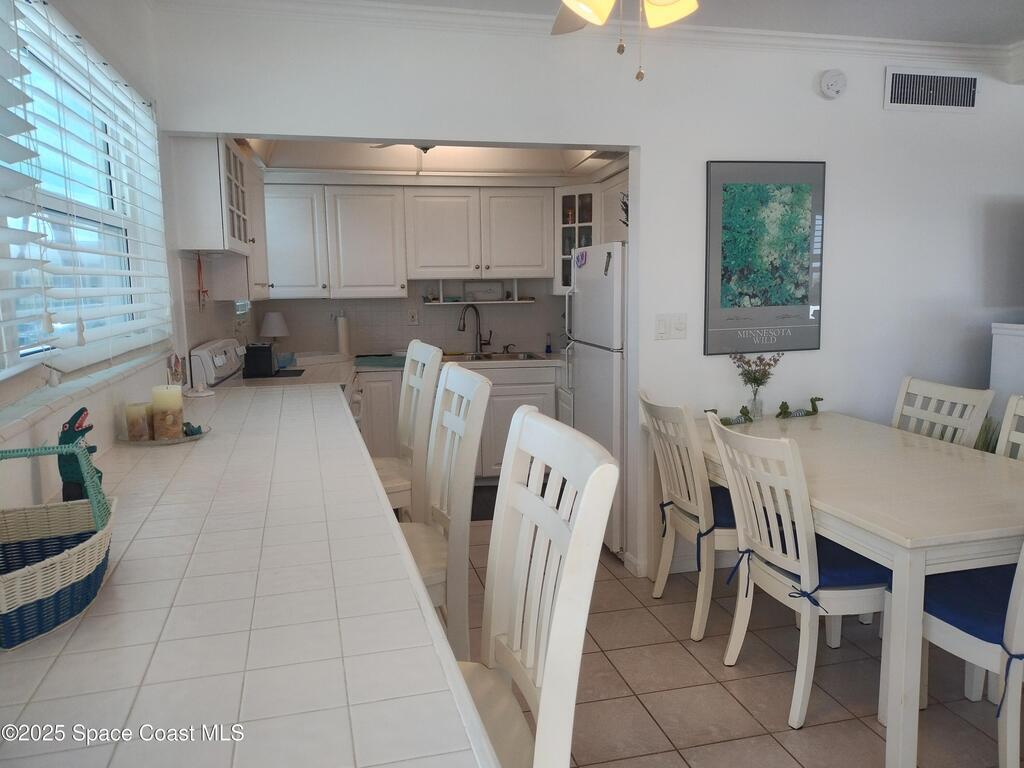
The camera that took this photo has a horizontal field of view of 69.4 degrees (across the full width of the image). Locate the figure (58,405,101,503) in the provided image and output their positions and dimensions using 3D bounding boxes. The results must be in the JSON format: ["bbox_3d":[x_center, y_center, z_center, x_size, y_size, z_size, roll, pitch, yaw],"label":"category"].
[{"bbox_3d":[-0.796,0.145,1.372,0.070,0.205,0.058,-3,9,-15],"label":"figure"}]

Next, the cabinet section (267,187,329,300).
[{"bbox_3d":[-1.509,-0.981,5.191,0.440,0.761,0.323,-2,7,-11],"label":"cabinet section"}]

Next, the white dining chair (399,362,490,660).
[{"bbox_3d":[-0.341,0.593,1.905,0.520,1.230,0.455,-3,9,-15],"label":"white dining chair"}]

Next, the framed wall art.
[{"bbox_3d":[1.224,-0.603,3.558,0.642,0.903,0.025,-3,9,-15],"label":"framed wall art"}]

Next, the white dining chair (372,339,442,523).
[{"bbox_3d":[-0.535,0.482,2.689,0.520,1.230,0.455,-3,9,-15],"label":"white dining chair"}]

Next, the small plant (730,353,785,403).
[{"bbox_3d":[1.168,-0.031,3.532,0.205,0.205,0.170,-3,8,-13],"label":"small plant"}]

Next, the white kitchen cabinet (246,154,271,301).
[{"bbox_3d":[-1.662,-0.882,4.420,0.290,0.770,1.180,-3,8,-13],"label":"white kitchen cabinet"}]

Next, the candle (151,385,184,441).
[{"bbox_3d":[-0.963,0.079,2.066,0.075,0.142,0.075,-3,8,-13],"label":"candle"}]

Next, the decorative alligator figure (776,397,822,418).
[{"bbox_3d":[1.423,0.122,3.660,0.220,0.093,0.065,-5,9,-26],"label":"decorative alligator figure"}]

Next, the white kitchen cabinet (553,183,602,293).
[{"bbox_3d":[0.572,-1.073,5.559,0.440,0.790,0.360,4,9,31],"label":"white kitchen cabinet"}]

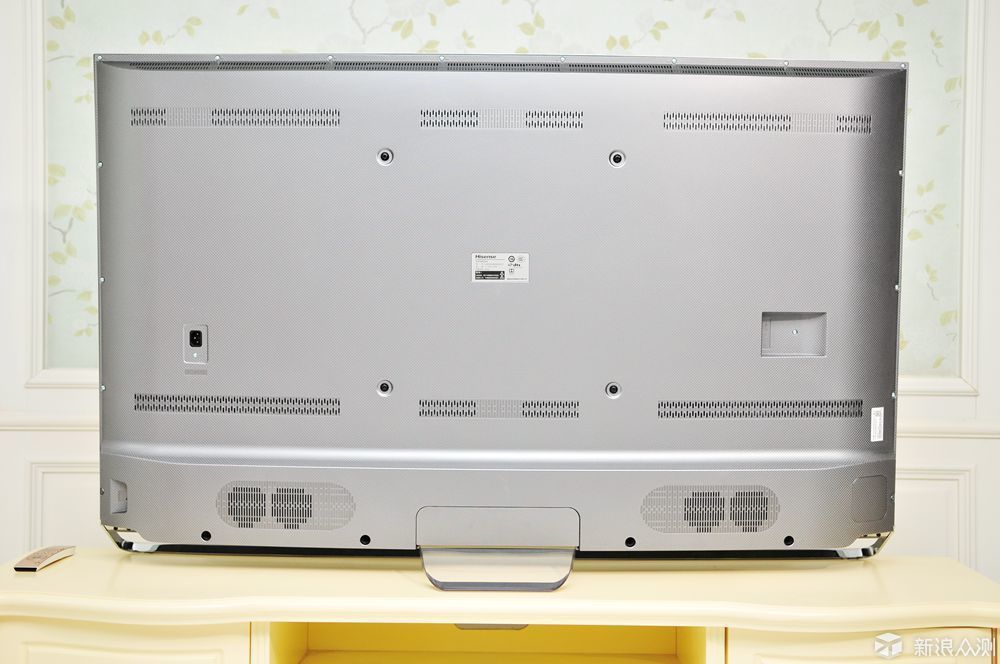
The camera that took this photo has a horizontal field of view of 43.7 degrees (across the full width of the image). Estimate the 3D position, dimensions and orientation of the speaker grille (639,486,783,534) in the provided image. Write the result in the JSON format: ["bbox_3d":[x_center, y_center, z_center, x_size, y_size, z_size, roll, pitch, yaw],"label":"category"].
[{"bbox_3d":[0.368,0.309,2.181,0.249,0.085,0.015,0,3,-5],"label":"speaker grille"}]

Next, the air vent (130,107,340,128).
[{"bbox_3d":[-0.460,-0.372,2.173,0.374,0.033,0.015,1,3,6],"label":"air vent"}]

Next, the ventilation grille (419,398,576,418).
[{"bbox_3d":[-0.001,0.134,2.178,0.280,0.033,0.015,1,3,0],"label":"ventilation grille"}]

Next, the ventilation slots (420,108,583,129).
[{"bbox_3d":[0.004,-0.366,2.149,0.281,0.033,0.015,1,3,0],"label":"ventilation slots"}]

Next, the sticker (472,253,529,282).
[{"bbox_3d":[0.002,-0.111,2.160,0.098,0.051,0.003,1,3,0],"label":"sticker"}]

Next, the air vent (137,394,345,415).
[{"bbox_3d":[-0.462,0.128,2.202,0.373,0.033,0.015,1,3,6],"label":"air vent"}]

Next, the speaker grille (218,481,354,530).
[{"bbox_3d":[-0.372,0.302,2.178,0.248,0.087,0.015,1,3,5],"label":"speaker grille"}]

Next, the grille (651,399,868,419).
[{"bbox_3d":[0.461,0.136,2.207,0.374,0.033,0.015,0,3,-6],"label":"grille"}]

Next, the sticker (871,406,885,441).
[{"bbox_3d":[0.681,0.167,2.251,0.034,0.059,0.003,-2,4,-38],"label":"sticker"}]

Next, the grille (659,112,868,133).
[{"bbox_3d":[0.466,-0.364,2.177,0.374,0.033,0.015,0,3,-6],"label":"grille"}]

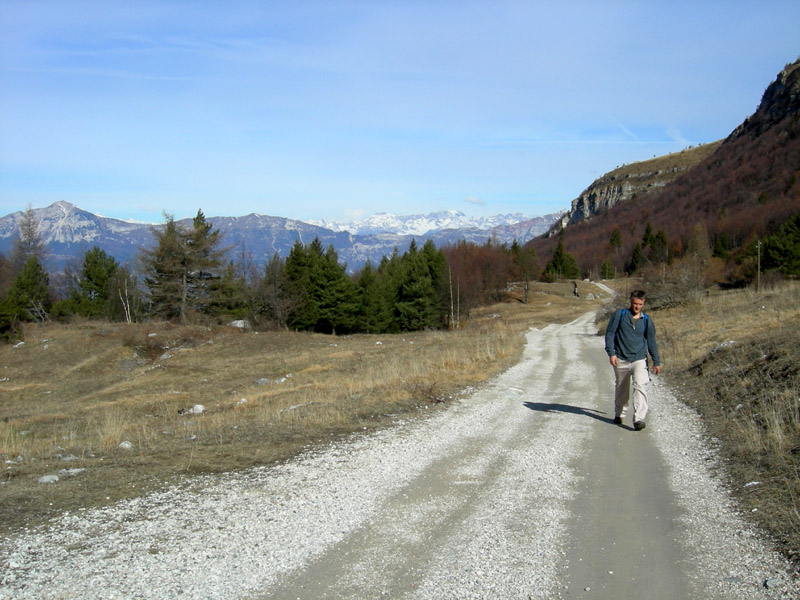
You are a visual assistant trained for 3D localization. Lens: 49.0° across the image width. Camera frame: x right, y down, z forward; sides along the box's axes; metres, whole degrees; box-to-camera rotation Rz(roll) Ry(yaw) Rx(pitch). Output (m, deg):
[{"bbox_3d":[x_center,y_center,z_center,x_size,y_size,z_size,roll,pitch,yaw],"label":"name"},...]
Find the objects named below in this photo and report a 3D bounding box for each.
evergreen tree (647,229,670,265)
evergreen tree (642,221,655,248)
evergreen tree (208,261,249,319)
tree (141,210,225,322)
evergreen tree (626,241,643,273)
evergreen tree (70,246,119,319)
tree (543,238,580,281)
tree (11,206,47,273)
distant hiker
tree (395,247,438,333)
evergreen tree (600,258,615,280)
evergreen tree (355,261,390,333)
[{"bbox_3d":[50.040,-10.260,170.000,4.650,7.160,4.650,0,2,0],"label":"evergreen tree"},{"bbox_3d":[52.349,-12.850,185.000,2.950,6.950,2.950,0,2,0],"label":"evergreen tree"},{"bbox_3d":[-13.279,-0.736,68.000,3.100,4.650,3.100,0,2,0],"label":"evergreen tree"},{"bbox_3d":[-14.860,-2.290,60.000,5.740,7.650,5.740,0,0,0],"label":"tree"},{"bbox_3d":[45.588,-8.033,170.000,3.100,6.190,3.100,0,2,0],"label":"evergreen tree"},{"bbox_3d":[-21.840,-1.260,63.000,3.590,5.170,3.590,0,0,0],"label":"evergreen tree"},{"bbox_3d":[22.070,-5.880,120.000,5.190,6.420,5.190,0,0,0],"label":"tree"},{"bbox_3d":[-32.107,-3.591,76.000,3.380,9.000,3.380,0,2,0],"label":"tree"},{"bbox_3d":[2.968,0.756,11.200,0.690,1.750,0.620,1,2,15],"label":"distant hiker"},{"bbox_3d":[1.240,-0.827,66.000,3.310,6.390,3.310,0,2,0],"label":"tree"},{"bbox_3d":[31.190,-4.580,132.000,2.100,3.310,2.100,0,0,0],"label":"evergreen tree"},{"bbox_3d":[-1.910,-0.240,61.000,2.500,5.000,2.500,0,0,0],"label":"evergreen tree"}]

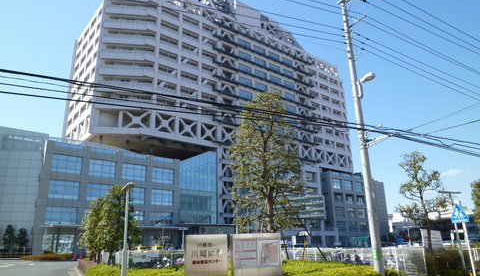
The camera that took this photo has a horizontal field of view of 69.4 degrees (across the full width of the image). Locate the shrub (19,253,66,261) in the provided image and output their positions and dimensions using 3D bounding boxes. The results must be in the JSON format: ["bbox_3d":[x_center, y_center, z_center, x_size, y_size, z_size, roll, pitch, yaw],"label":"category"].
[{"bbox_3d":[-22.935,13.794,40.474,4.900,0.950,1.700,11,-20,-37],"label":"shrub"}]

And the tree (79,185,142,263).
[{"bbox_3d":[-6.900,4.957,18.444,3.400,4.950,3.400,8,-18,-29],"label":"tree"}]

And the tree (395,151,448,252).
[{"bbox_3d":[9.378,3.739,17.881,2.800,6.250,2.800,8,-18,-29],"label":"tree"}]

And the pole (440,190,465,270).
[{"bbox_3d":[10.805,4.674,17.269,1.750,4.050,0.350,7,-18,-27],"label":"pole"}]

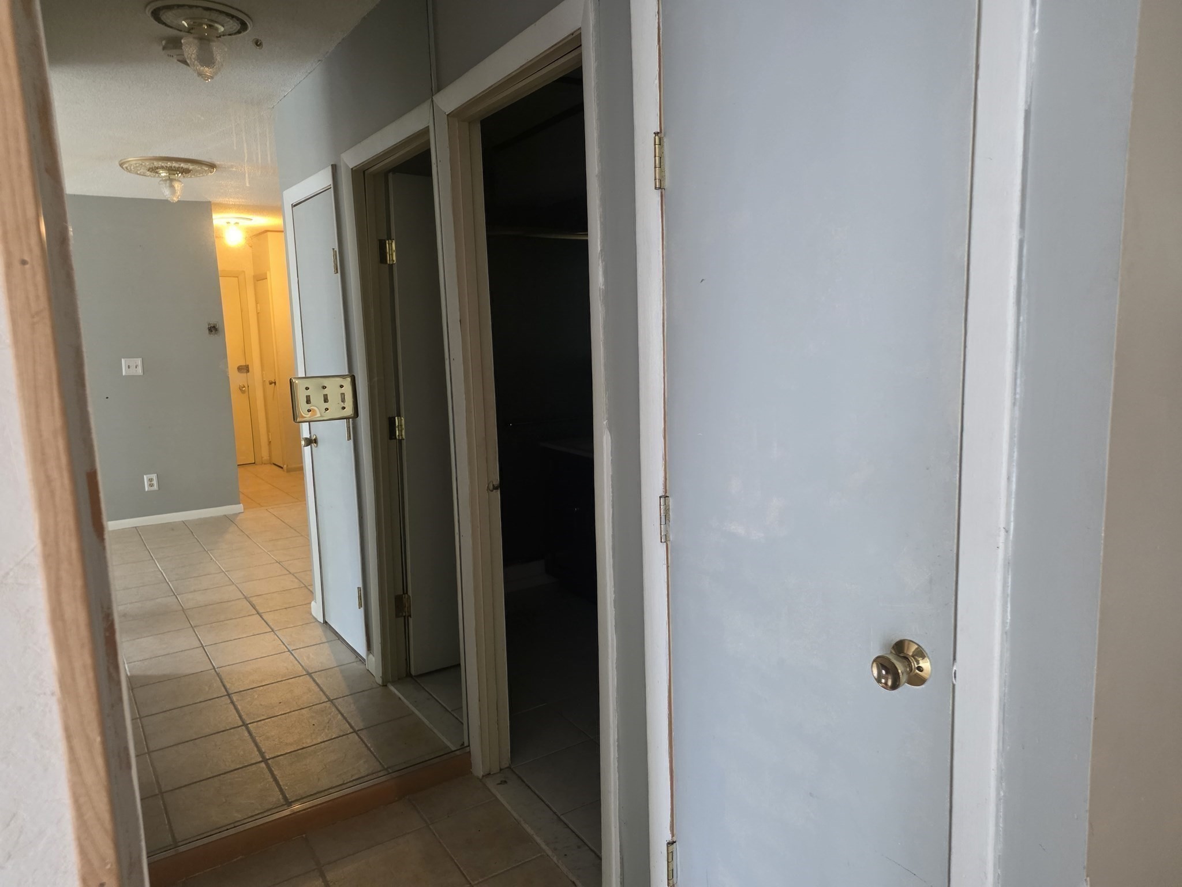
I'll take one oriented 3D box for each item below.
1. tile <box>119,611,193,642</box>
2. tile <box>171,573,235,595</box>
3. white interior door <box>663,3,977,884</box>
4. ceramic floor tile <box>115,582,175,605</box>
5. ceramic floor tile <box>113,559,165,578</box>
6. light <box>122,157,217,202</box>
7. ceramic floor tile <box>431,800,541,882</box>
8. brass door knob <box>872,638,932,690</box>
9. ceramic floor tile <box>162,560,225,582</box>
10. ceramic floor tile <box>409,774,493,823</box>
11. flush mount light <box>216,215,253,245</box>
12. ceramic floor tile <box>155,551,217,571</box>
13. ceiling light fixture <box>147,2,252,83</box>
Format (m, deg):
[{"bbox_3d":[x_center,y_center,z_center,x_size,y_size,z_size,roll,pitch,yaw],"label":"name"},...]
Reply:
[{"bbox_3d":[-2.194,0.921,3.949,0.303,0.010,0.303,-7,9,-34],"label":"tile"},{"bbox_3d":[-2.291,0.831,4.636,0.303,0.010,0.303,-7,9,-34],"label":"tile"},{"bbox_3d":[0.332,0.185,1.313,0.035,1.990,0.610,-7,9,-32],"label":"white interior door"},{"bbox_3d":[-2.548,0.862,4.462,0.303,0.010,0.303,-7,9,-34],"label":"ceramic floor tile"},{"bbox_3d":[-2.912,0.804,4.955,0.305,0.010,0.305,-7,9,-34],"label":"ceramic floor tile"},{"bbox_3d":[-2.610,-1.619,4.880,0.525,0.200,0.525,-7,9,-34],"label":"light"},{"bbox_3d":[-0.292,1.109,2.196,0.213,0.010,0.297,-7,9,-32],"label":"ceramic floor tile"},{"bbox_3d":[0.437,0.321,1.121,0.063,0.065,0.065,-7,9,-34],"label":"brass door knob"},{"bbox_3d":[-2.473,0.801,4.881,0.305,0.010,0.305,-7,9,-34],"label":"ceramic floor tile"},{"bbox_3d":[-0.423,1.079,2.384,0.204,0.010,0.165,-7,9,-34],"label":"ceramic floor tile"},{"bbox_3d":[-3.219,-1.910,7.092,0.320,0.235,0.320,-7,9,-34],"label":"flush mount light"},{"bbox_3d":[-2.651,0.772,5.134,0.305,0.010,0.305,-7,9,-34],"label":"ceramic floor tile"},{"bbox_3d":[-1.325,-1.356,2.689,0.320,0.200,0.320,-7,9,-34],"label":"ceiling light fixture"}]

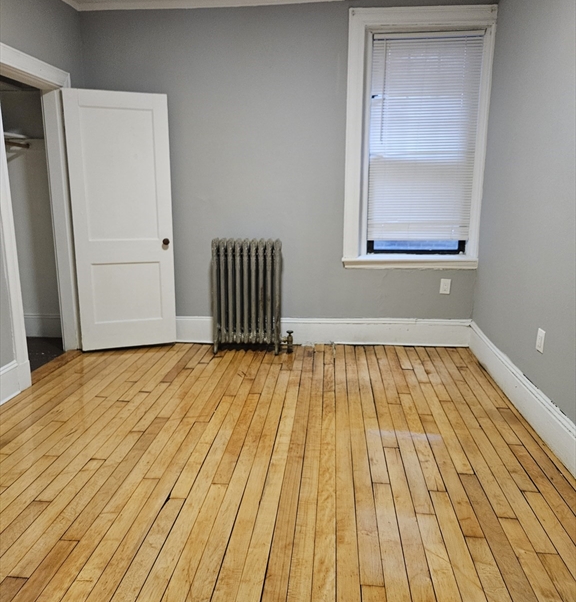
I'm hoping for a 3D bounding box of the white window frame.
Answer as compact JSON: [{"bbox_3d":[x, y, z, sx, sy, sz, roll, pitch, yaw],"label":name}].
[{"bbox_3d":[0.986,-1.205,3.952,1.056,1.927,0.140,1,13,5],"label":"white window frame"}]

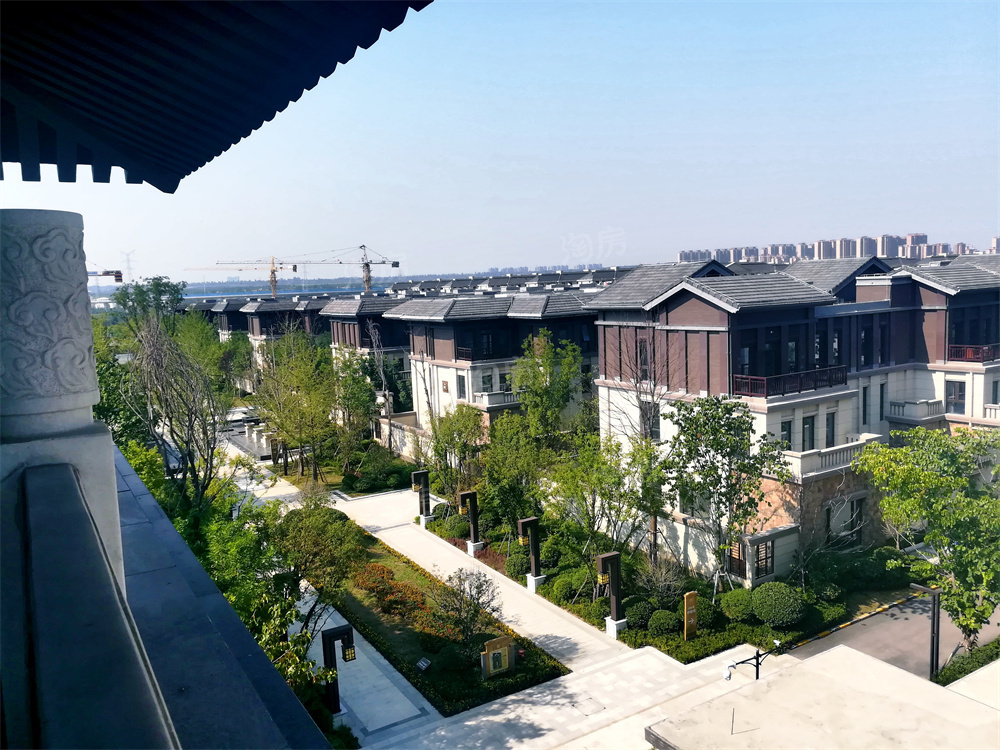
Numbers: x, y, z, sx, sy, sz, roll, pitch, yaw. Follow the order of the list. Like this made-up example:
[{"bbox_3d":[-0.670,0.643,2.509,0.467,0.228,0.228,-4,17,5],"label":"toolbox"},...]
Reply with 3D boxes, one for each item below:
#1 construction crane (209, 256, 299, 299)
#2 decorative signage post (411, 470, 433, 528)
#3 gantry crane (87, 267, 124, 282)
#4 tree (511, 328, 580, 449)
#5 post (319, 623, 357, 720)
[{"bbox_3d":[-121.526,-40.942,360.198,2.200,31.500,58.000,4,9,43],"label":"construction crane"},{"bbox_3d":[-4.256,6.759,40.823,1.100,3.160,0.640,-7,8,-31],"label":"decorative signage post"},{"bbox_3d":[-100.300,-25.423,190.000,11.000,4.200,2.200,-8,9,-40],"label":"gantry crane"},{"bbox_3d":[3.134,2.173,48.329,4.400,9.800,4.400,-3,7,0],"label":"tree"},{"bbox_3d":[-4.770,9.033,22.242,1.040,3.160,0.620,-7,8,-31],"label":"post"}]

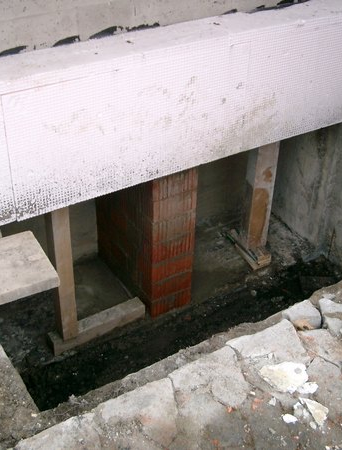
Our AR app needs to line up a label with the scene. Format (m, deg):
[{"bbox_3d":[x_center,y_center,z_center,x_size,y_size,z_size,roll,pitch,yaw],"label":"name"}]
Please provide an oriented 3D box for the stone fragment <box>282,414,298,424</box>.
[{"bbox_3d":[0.372,0.614,2.022,0.046,0.015,0.029,22,41,25],"label":"stone fragment"}]

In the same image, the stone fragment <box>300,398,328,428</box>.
[{"bbox_3d":[0.468,0.588,2.049,0.059,0.030,0.119,-14,39,-20],"label":"stone fragment"}]

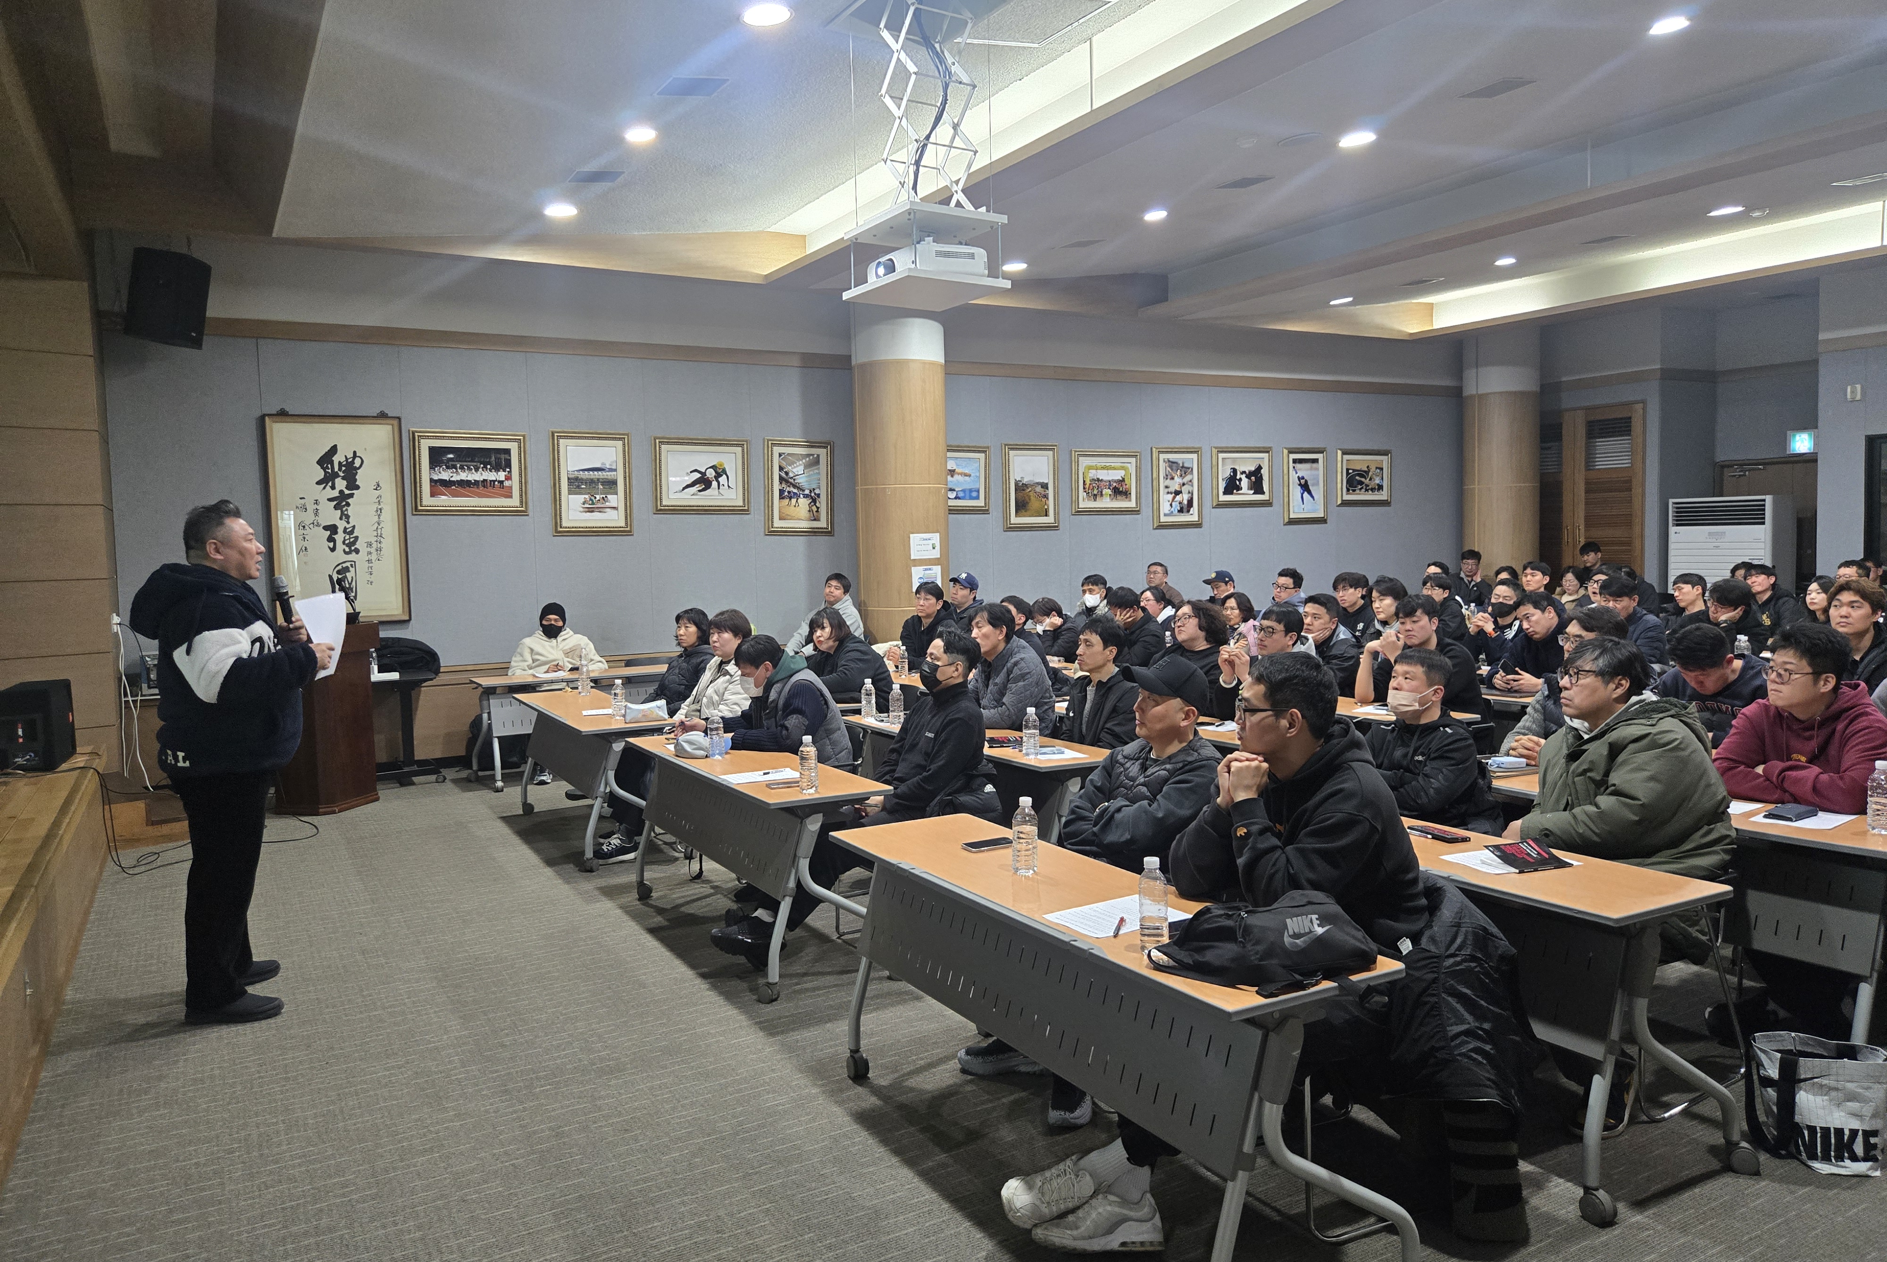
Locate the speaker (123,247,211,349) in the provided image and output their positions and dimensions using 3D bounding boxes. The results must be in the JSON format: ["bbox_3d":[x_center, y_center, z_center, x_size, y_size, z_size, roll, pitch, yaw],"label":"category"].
[{"bbox_3d":[-4.984,-2.127,8.050,0.330,0.543,0.366,9,3,-7],"label":"speaker"}]

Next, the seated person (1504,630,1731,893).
[{"bbox_3d":[1.834,0.690,3.696,0.860,1.300,0.600,-3,4,-24],"label":"seated person"}]

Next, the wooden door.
[{"bbox_3d":[7.070,-1.073,14.062,0.080,2.787,1.540,-4,5,-29],"label":"wooden door"}]

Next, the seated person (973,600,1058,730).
[{"bbox_3d":[0.297,0.513,6.452,0.820,1.290,0.540,-4,5,-29],"label":"seated person"}]

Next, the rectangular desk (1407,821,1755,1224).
[{"bbox_3d":[1.321,0.954,3.693,0.570,0.745,1.738,-4,5,-29],"label":"rectangular desk"}]

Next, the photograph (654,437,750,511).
[{"bbox_3d":[-1.976,-1.273,10.214,0.800,0.610,0.050,-3,5,-31],"label":"photograph"}]

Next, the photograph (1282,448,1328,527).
[{"bbox_3d":[3.943,-1.574,13.686,0.637,0.830,0.045,-4,5,-29],"label":"photograph"}]

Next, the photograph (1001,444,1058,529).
[{"bbox_3d":[0.817,-1.350,11.810,0.620,0.810,0.045,-4,5,-29],"label":"photograph"}]

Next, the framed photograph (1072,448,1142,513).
[{"bbox_3d":[1.587,-1.444,12.160,0.830,0.625,0.050,-3,5,-31],"label":"framed photograph"}]

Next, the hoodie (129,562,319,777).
[{"bbox_3d":[-2.544,0.128,4.471,0.560,0.730,0.600,-3,4,-25],"label":"hoodie"}]

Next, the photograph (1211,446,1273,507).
[{"bbox_3d":[3.159,-1.618,13.249,0.832,0.629,0.045,-4,5,-29],"label":"photograph"}]

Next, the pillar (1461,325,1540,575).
[{"bbox_3d":[6.420,-1.452,14.452,0.800,3.800,0.800,-3,5,-31],"label":"pillar"}]

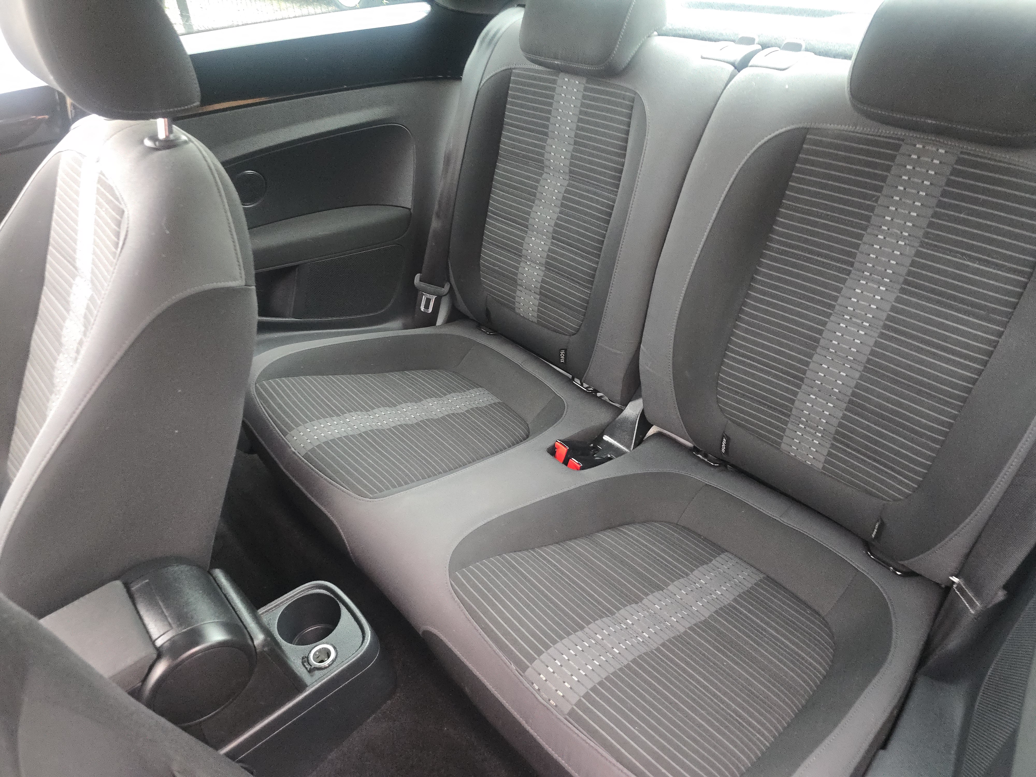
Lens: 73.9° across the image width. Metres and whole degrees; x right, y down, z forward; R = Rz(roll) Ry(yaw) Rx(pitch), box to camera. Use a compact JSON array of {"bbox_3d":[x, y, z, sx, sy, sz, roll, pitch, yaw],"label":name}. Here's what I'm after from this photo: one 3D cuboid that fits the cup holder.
[{"bbox_3d":[-0.265,0.317,0.893,0.079,0.060,0.079,0,34,0],"label":"cup holder"}]

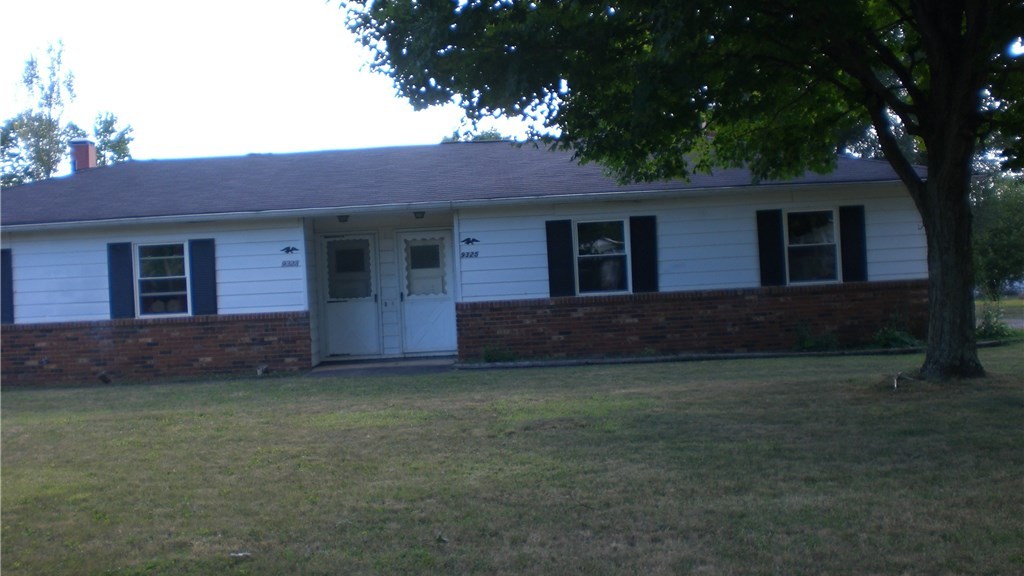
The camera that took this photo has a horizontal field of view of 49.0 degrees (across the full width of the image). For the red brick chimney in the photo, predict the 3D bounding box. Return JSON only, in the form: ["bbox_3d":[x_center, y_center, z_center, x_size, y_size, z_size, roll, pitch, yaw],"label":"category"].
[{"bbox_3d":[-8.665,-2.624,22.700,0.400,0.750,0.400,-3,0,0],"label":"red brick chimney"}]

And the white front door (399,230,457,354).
[{"bbox_3d":[-1.406,0.075,18.700,0.870,2.020,0.070,-3,0,0],"label":"white front door"}]

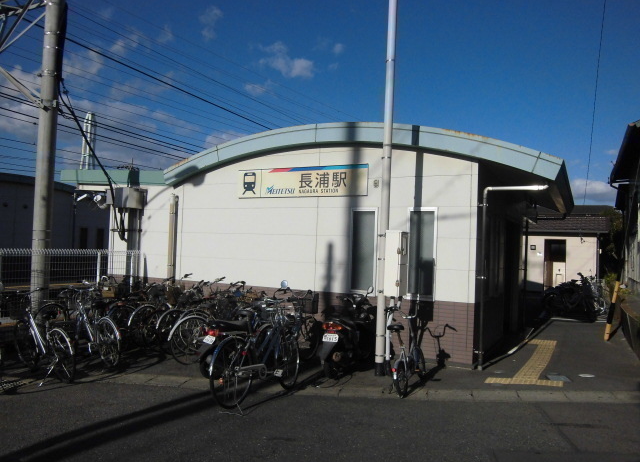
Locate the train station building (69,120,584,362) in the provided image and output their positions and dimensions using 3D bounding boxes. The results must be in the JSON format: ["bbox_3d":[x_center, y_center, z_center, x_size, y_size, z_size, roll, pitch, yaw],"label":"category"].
[{"bbox_3d":[-0.057,0.204,11.015,10.050,3.560,6.200,1,-2,27],"label":"train station building"}]

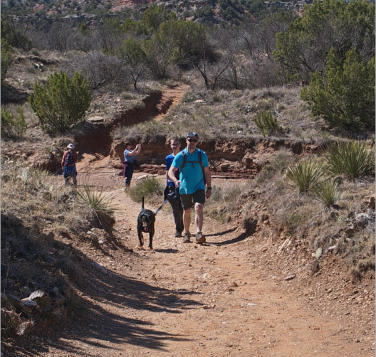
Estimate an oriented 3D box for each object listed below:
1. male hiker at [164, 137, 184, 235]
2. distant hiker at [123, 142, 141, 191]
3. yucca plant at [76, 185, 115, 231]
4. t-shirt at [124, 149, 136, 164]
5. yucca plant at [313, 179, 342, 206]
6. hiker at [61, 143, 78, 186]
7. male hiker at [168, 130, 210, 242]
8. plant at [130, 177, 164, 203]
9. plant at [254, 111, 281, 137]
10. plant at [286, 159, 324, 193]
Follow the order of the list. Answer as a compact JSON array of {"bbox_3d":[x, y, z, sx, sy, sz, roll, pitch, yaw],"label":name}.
[{"bbox_3d":[-0.191,0.174,17.600,0.520,1.700,0.450,0,2,0],"label":"male hiker"},{"bbox_3d":[-1.996,-0.405,36.000,0.620,1.700,0.520,-1,2,-18],"label":"distant hiker"},{"bbox_3d":[-1.689,0.529,18.500,0.700,0.800,0.680,0,2,0],"label":"yucca plant"},{"bbox_3d":[-2.050,-0.789,36.000,0.340,0.540,0.430,-1,2,-18],"label":"t-shirt"},{"bbox_3d":[2.784,0.280,20.300,0.550,0.550,0.520,0,2,0],"label":"yucca plant"},{"bbox_3d":[-4.250,-0.468,36.500,0.600,1.680,0.420,0,2,11],"label":"hiker"},{"bbox_3d":[0.033,0.152,16.600,0.690,1.810,0.520,0,2,3],"label":"male hiker"},{"bbox_3d":[-1.138,0.288,27.800,0.950,0.720,0.900,0,2,0],"label":"plant"},{"bbox_3d":[3.452,-2.388,44.000,1.100,1.100,1.050,0,2,0],"label":"plant"},{"bbox_3d":[2.609,-0.067,22.500,0.820,0.740,0.780,0,2,0],"label":"plant"}]

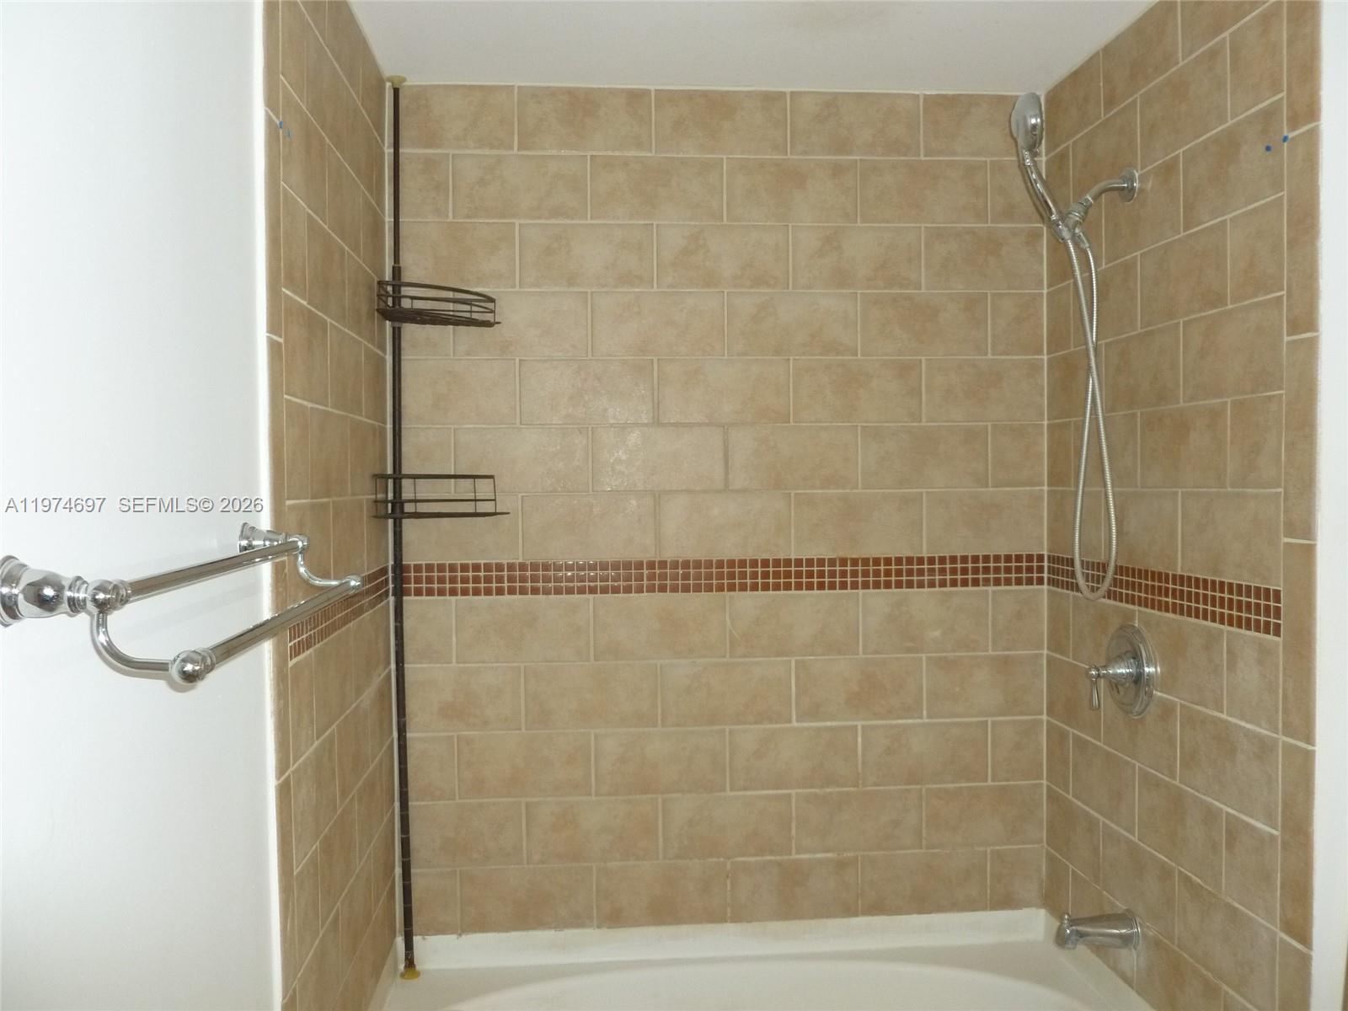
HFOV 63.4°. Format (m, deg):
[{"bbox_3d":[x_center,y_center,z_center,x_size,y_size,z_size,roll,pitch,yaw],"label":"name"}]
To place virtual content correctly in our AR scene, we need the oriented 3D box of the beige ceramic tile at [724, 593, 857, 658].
[{"bbox_3d":[0.277,0.274,2.509,0.303,0.148,0.010,-1,1,-5],"label":"beige ceramic tile"}]

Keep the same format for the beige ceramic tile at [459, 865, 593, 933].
[{"bbox_3d":[-0.329,0.881,2.445,0.295,0.142,0.010,-1,1,-5],"label":"beige ceramic tile"}]

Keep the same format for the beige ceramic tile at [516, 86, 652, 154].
[{"bbox_3d":[-0.198,-0.855,2.429,0.297,0.141,0.010,-1,1,-5],"label":"beige ceramic tile"}]

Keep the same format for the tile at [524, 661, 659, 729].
[{"bbox_3d":[-0.187,0.431,2.478,0.304,0.149,0.010,-1,1,-5],"label":"tile"}]

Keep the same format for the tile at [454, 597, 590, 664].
[{"bbox_3d":[-0.342,0.283,2.469,0.303,0.144,0.010,-1,1,-5],"label":"tile"}]

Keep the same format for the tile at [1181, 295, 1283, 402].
[{"bbox_3d":[0.923,-0.252,1.803,0.010,0.145,0.290,-1,1,-5],"label":"tile"}]

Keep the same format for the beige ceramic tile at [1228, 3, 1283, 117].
[{"bbox_3d":[0.936,-0.710,1.745,0.010,0.149,0.142,-1,1,-5],"label":"beige ceramic tile"}]

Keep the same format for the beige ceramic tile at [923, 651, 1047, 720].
[{"bbox_3d":[0.718,0.417,2.519,0.278,0.145,0.010,-1,1,-5],"label":"beige ceramic tile"}]

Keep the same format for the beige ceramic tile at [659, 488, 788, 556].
[{"bbox_3d":[0.118,0.044,2.492,0.302,0.144,0.010,-1,1,-5],"label":"beige ceramic tile"}]

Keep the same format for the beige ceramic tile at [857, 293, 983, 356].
[{"bbox_3d":[0.573,-0.413,2.500,0.299,0.145,0.010,-1,1,-5],"label":"beige ceramic tile"}]

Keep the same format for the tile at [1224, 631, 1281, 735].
[{"bbox_3d":[0.933,0.282,1.750,0.010,0.145,0.138,-1,1,-5],"label":"tile"}]

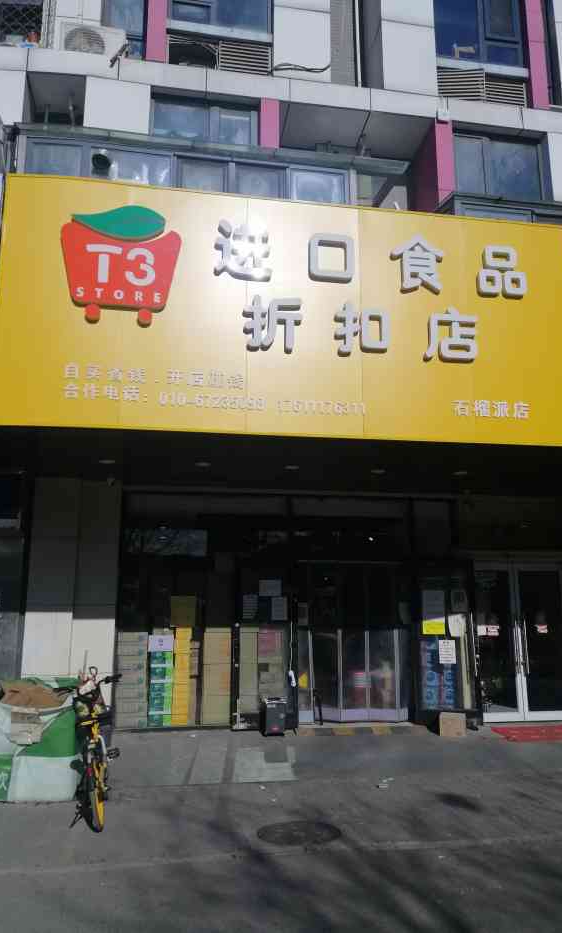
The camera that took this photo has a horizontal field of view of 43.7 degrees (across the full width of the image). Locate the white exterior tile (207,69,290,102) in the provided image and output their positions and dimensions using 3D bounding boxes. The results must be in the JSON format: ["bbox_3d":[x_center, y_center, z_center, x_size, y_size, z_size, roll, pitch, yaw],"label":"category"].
[{"bbox_3d":[-0.446,-5.165,9.556,1.126,0.353,0.080,2,-12,-9],"label":"white exterior tile"}]

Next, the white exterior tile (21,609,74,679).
[{"bbox_3d":[-2.986,2.257,8.969,0.567,0.835,0.060,2,-12,-9],"label":"white exterior tile"}]

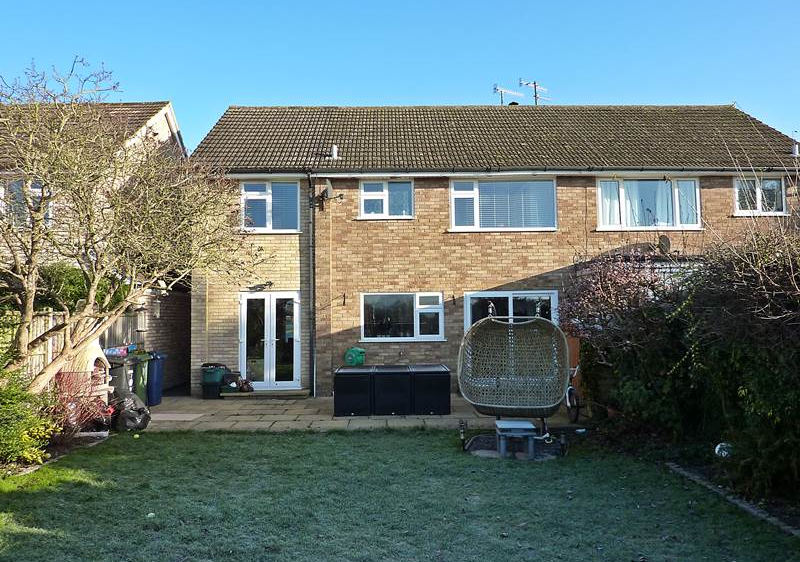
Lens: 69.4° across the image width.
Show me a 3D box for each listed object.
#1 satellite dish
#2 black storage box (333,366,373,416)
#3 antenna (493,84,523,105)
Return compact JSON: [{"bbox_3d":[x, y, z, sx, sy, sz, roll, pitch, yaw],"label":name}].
[{"bbox_3d":[5.655,-0.762,12.400,0.220,0.430,0.450,-1,-4,4],"label":"satellite dish"},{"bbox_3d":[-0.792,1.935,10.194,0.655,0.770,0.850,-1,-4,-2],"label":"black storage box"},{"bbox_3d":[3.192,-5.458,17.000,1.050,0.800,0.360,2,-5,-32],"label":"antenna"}]

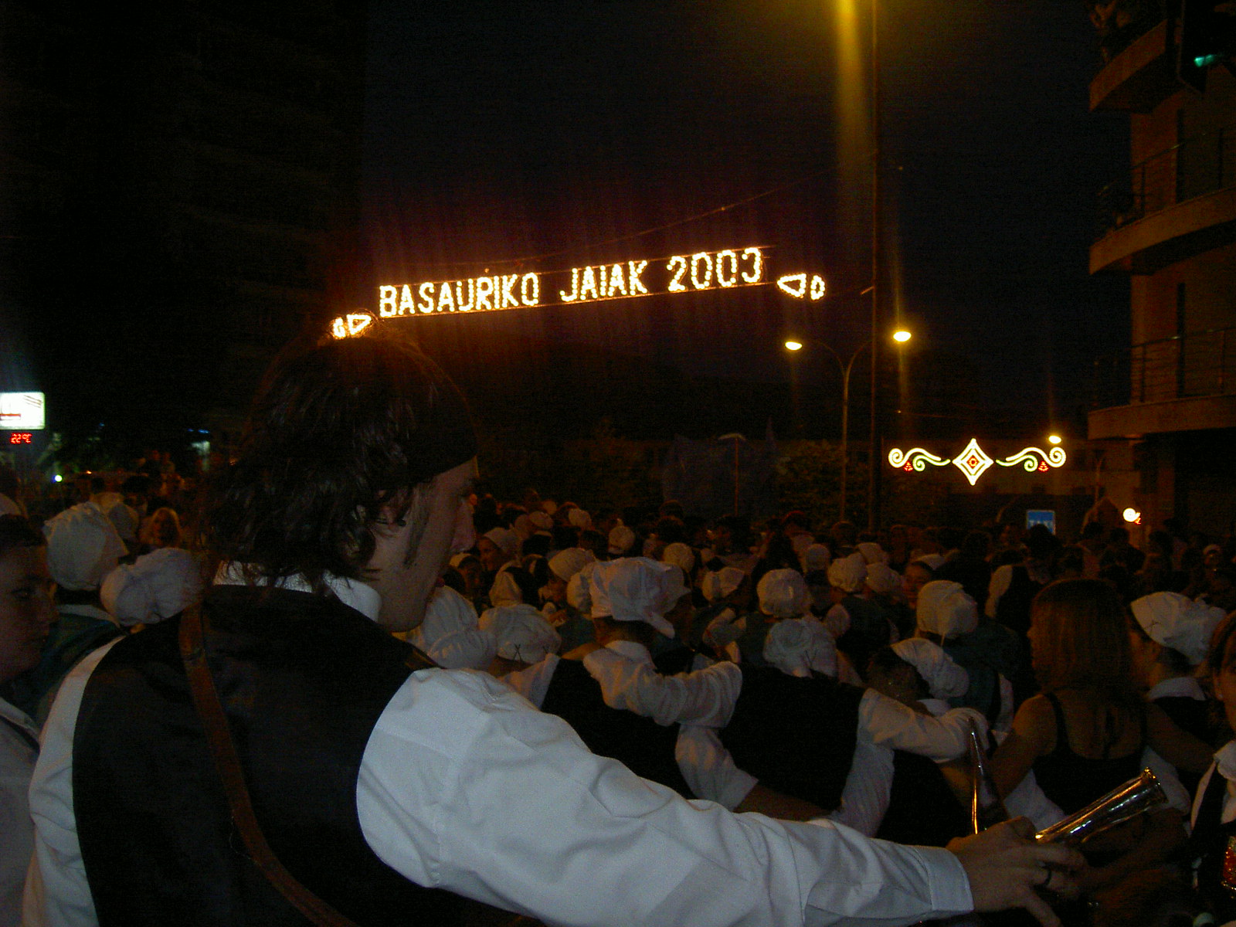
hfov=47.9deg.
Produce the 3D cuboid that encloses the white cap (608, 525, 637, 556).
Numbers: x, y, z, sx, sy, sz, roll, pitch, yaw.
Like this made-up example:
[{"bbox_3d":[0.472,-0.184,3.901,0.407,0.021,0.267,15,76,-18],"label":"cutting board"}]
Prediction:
[{"bbox_3d":[0.028,0.566,10.200,0.205,0.215,0.225,1,-2,0],"label":"white cap"}]

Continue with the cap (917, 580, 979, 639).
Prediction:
[{"bbox_3d":[1.373,0.607,5.800,0.255,0.235,0.265,1,-2,-14],"label":"cap"}]

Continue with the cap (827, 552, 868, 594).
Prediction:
[{"bbox_3d":[1.219,0.582,7.400,0.210,0.210,0.225,1,-2,-6],"label":"cap"}]

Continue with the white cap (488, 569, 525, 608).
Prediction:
[{"bbox_3d":[-0.633,0.712,7.900,0.200,0.220,0.220,1,-2,-3],"label":"white cap"}]

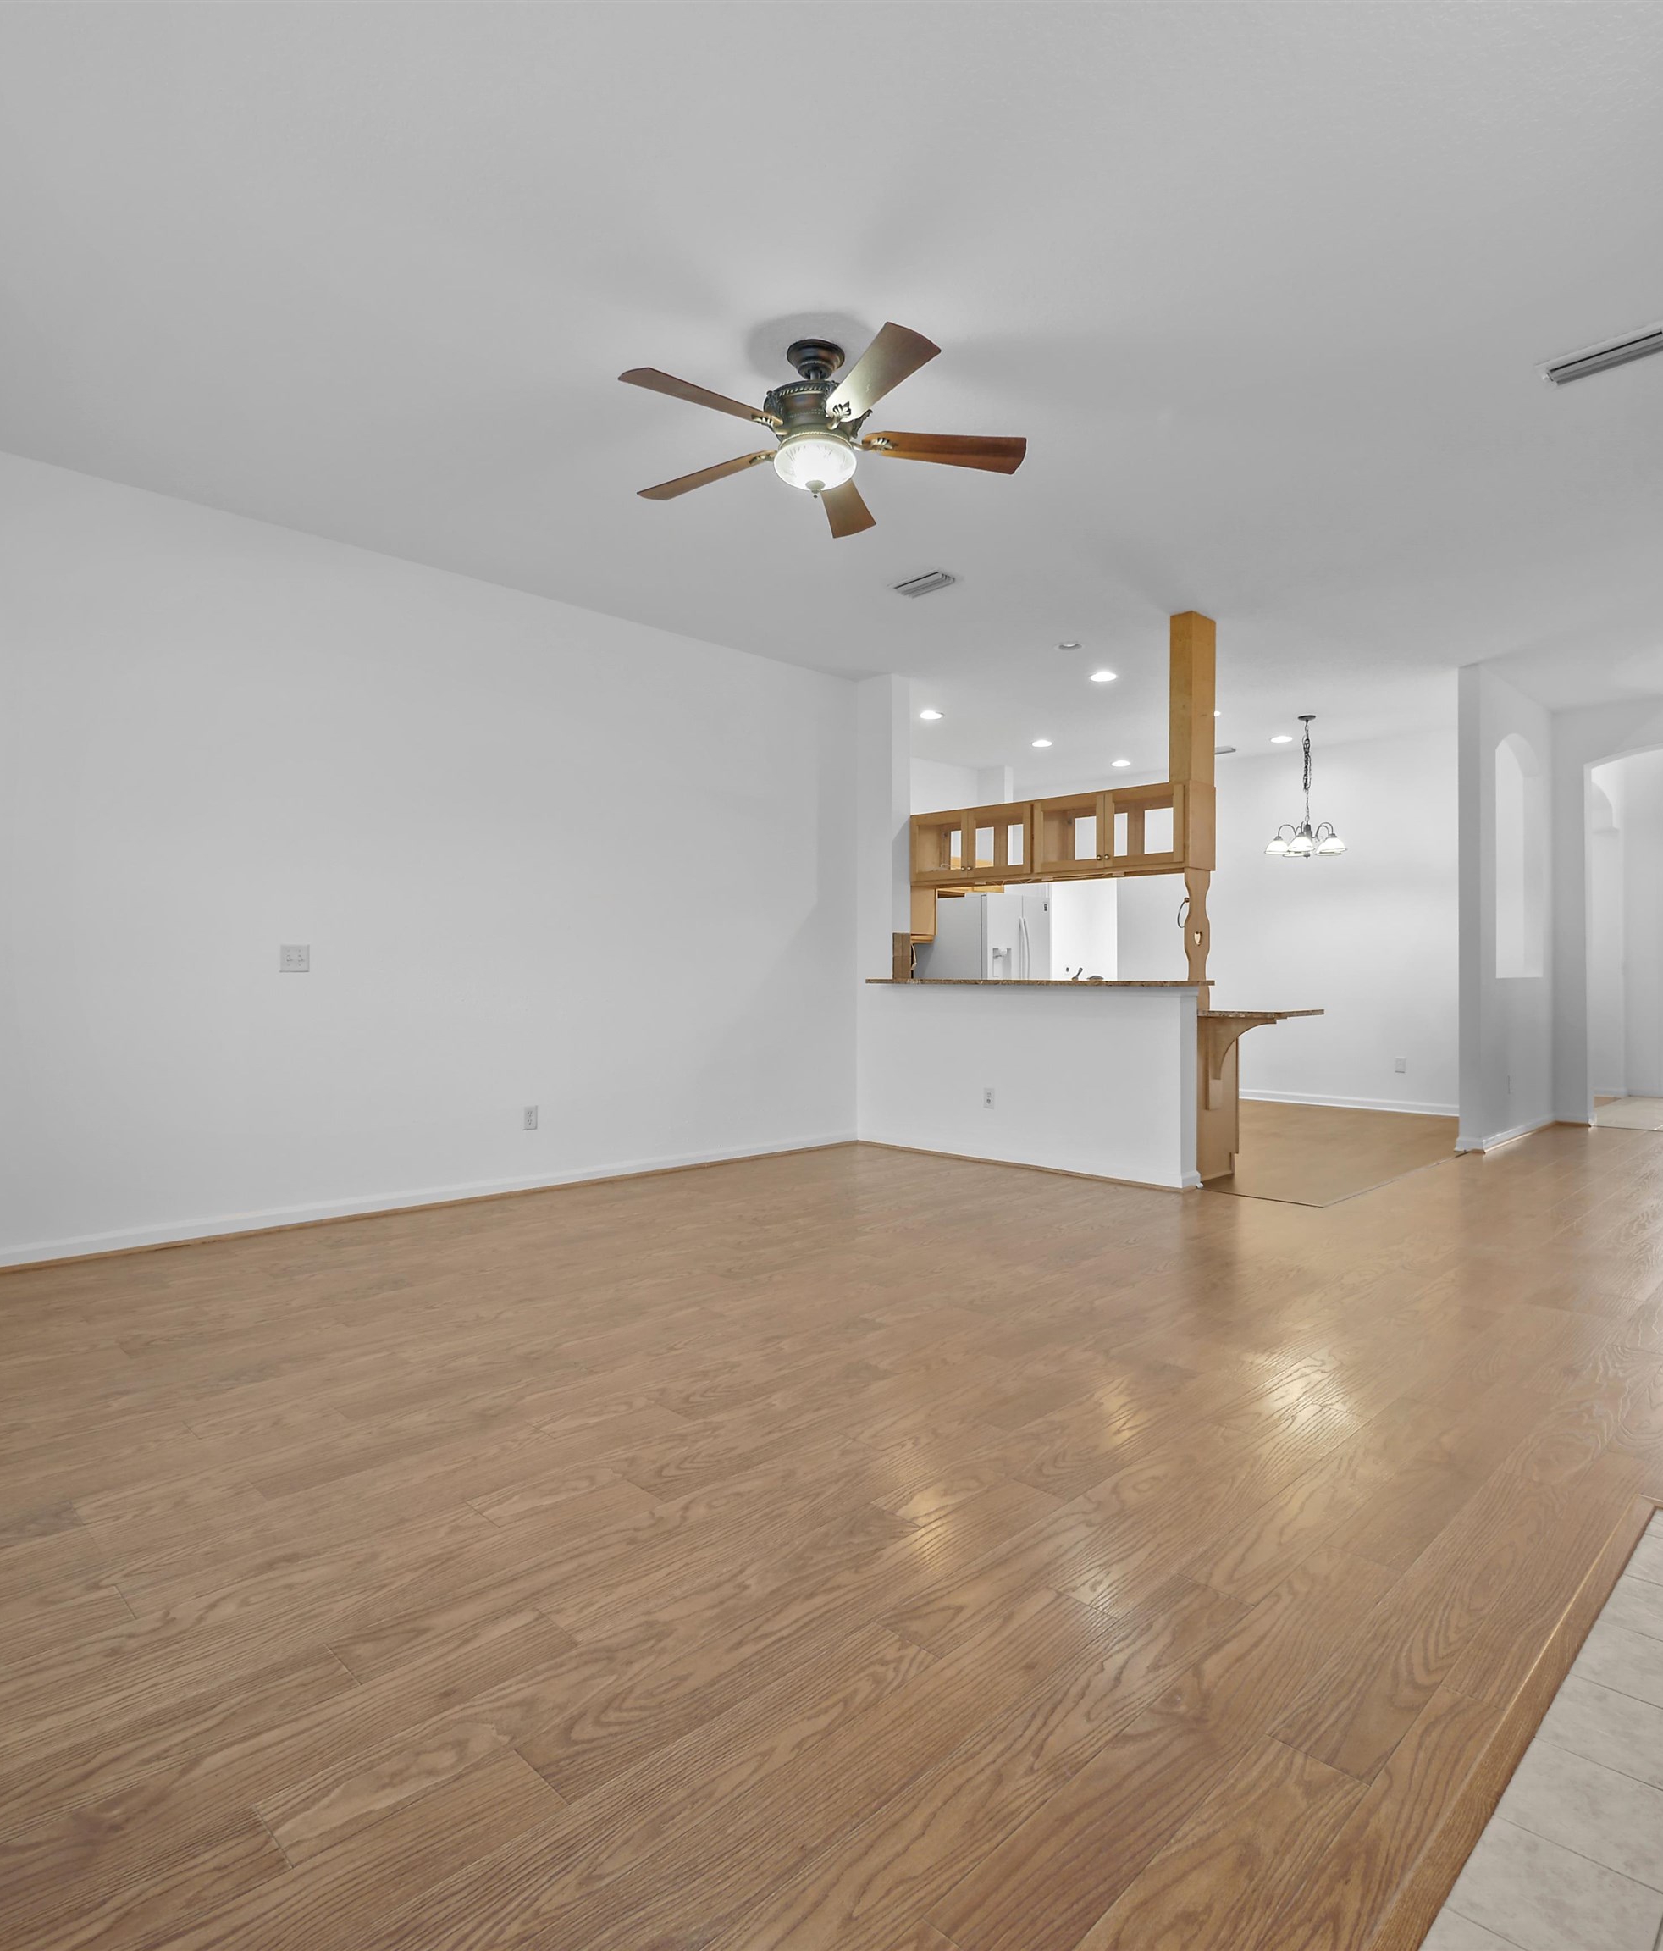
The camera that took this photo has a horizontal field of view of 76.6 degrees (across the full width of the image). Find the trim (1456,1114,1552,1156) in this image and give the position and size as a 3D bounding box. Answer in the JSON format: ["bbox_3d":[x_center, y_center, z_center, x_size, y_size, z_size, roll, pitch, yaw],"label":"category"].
[{"bbox_3d":[4.650,1.052,7.180,1.950,0.088,0.140,0,0,-45],"label":"trim"}]

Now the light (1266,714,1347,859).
[{"bbox_3d":[3.630,-1.435,8.020,0.620,1.070,0.610,0,0,45],"label":"light"}]

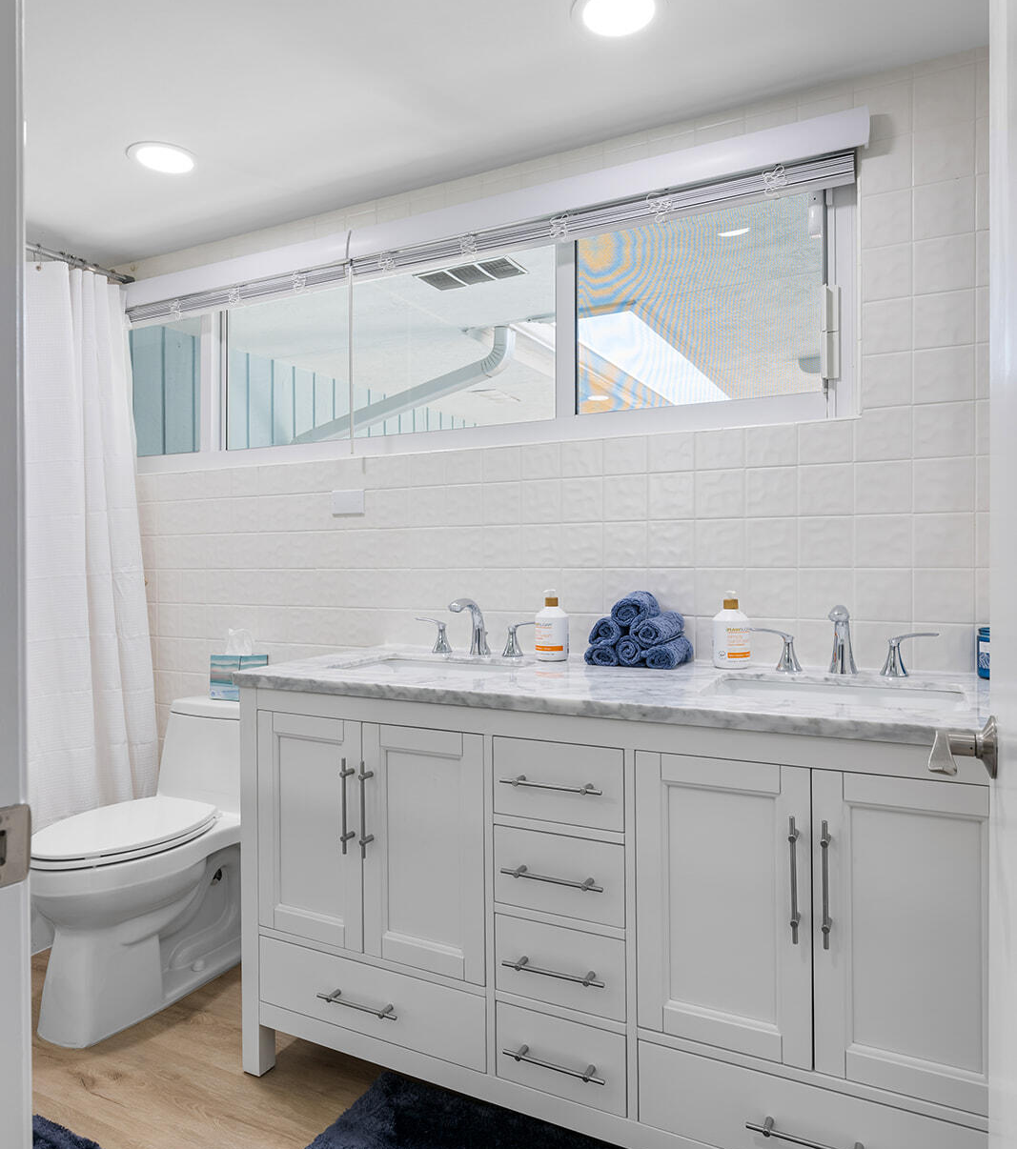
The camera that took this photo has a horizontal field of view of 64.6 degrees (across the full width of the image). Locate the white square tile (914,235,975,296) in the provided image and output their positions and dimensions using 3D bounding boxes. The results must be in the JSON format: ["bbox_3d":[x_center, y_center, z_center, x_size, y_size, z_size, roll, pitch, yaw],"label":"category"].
[{"bbox_3d":[0.889,-0.632,1.645,0.110,0.110,0.010,0,0,27],"label":"white square tile"}]

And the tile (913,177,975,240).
[{"bbox_3d":[0.890,-0.744,1.645,0.110,0.110,0.010,0,0,27],"label":"tile"}]

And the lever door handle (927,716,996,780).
[{"bbox_3d":[0.485,0.190,0.861,0.066,0.069,0.135,0,0,24],"label":"lever door handle"}]

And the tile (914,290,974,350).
[{"bbox_3d":[0.879,-0.513,1.626,0.108,0.108,0.009,0,0,27],"label":"tile"}]

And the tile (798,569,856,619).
[{"bbox_3d":[0.688,0.043,1.746,0.110,0.110,0.010,0,0,27],"label":"tile"}]

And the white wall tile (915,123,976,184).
[{"bbox_3d":[0.878,-0.846,1.623,0.108,0.108,0.010,0,0,27],"label":"white wall tile"}]

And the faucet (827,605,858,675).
[{"bbox_3d":[0.659,0.131,1.600,0.052,0.141,0.155,0,0,27],"label":"faucet"}]

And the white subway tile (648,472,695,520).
[{"bbox_3d":[0.385,-0.182,1.889,0.108,0.108,0.010,0,0,27],"label":"white subway tile"}]

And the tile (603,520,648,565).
[{"bbox_3d":[0.283,-0.070,1.924,0.108,0.108,0.010,0,0,27],"label":"tile"}]

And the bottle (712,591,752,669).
[{"bbox_3d":[0.489,0.120,1.762,0.077,0.168,0.077,0,0,0],"label":"bottle"}]

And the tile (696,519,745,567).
[{"bbox_3d":[0.487,-0.070,1.848,0.110,0.110,0.010,0,0,27],"label":"tile"}]

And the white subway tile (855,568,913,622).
[{"bbox_3d":[0.779,0.043,1.676,0.108,0.108,0.009,0,0,27],"label":"white subway tile"}]

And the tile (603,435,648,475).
[{"bbox_3d":[0.284,-0.283,1.938,0.110,0.088,0.008,0,1,27],"label":"tile"}]

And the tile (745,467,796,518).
[{"bbox_3d":[0.585,-0.182,1.789,0.110,0.110,0.008,0,1,27],"label":"tile"}]

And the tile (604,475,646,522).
[{"bbox_3d":[0.283,-0.180,1.928,0.108,0.108,0.009,0,0,27],"label":"tile"}]

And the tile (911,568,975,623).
[{"bbox_3d":[0.878,0.042,1.625,0.108,0.108,0.010,0,0,27],"label":"tile"}]

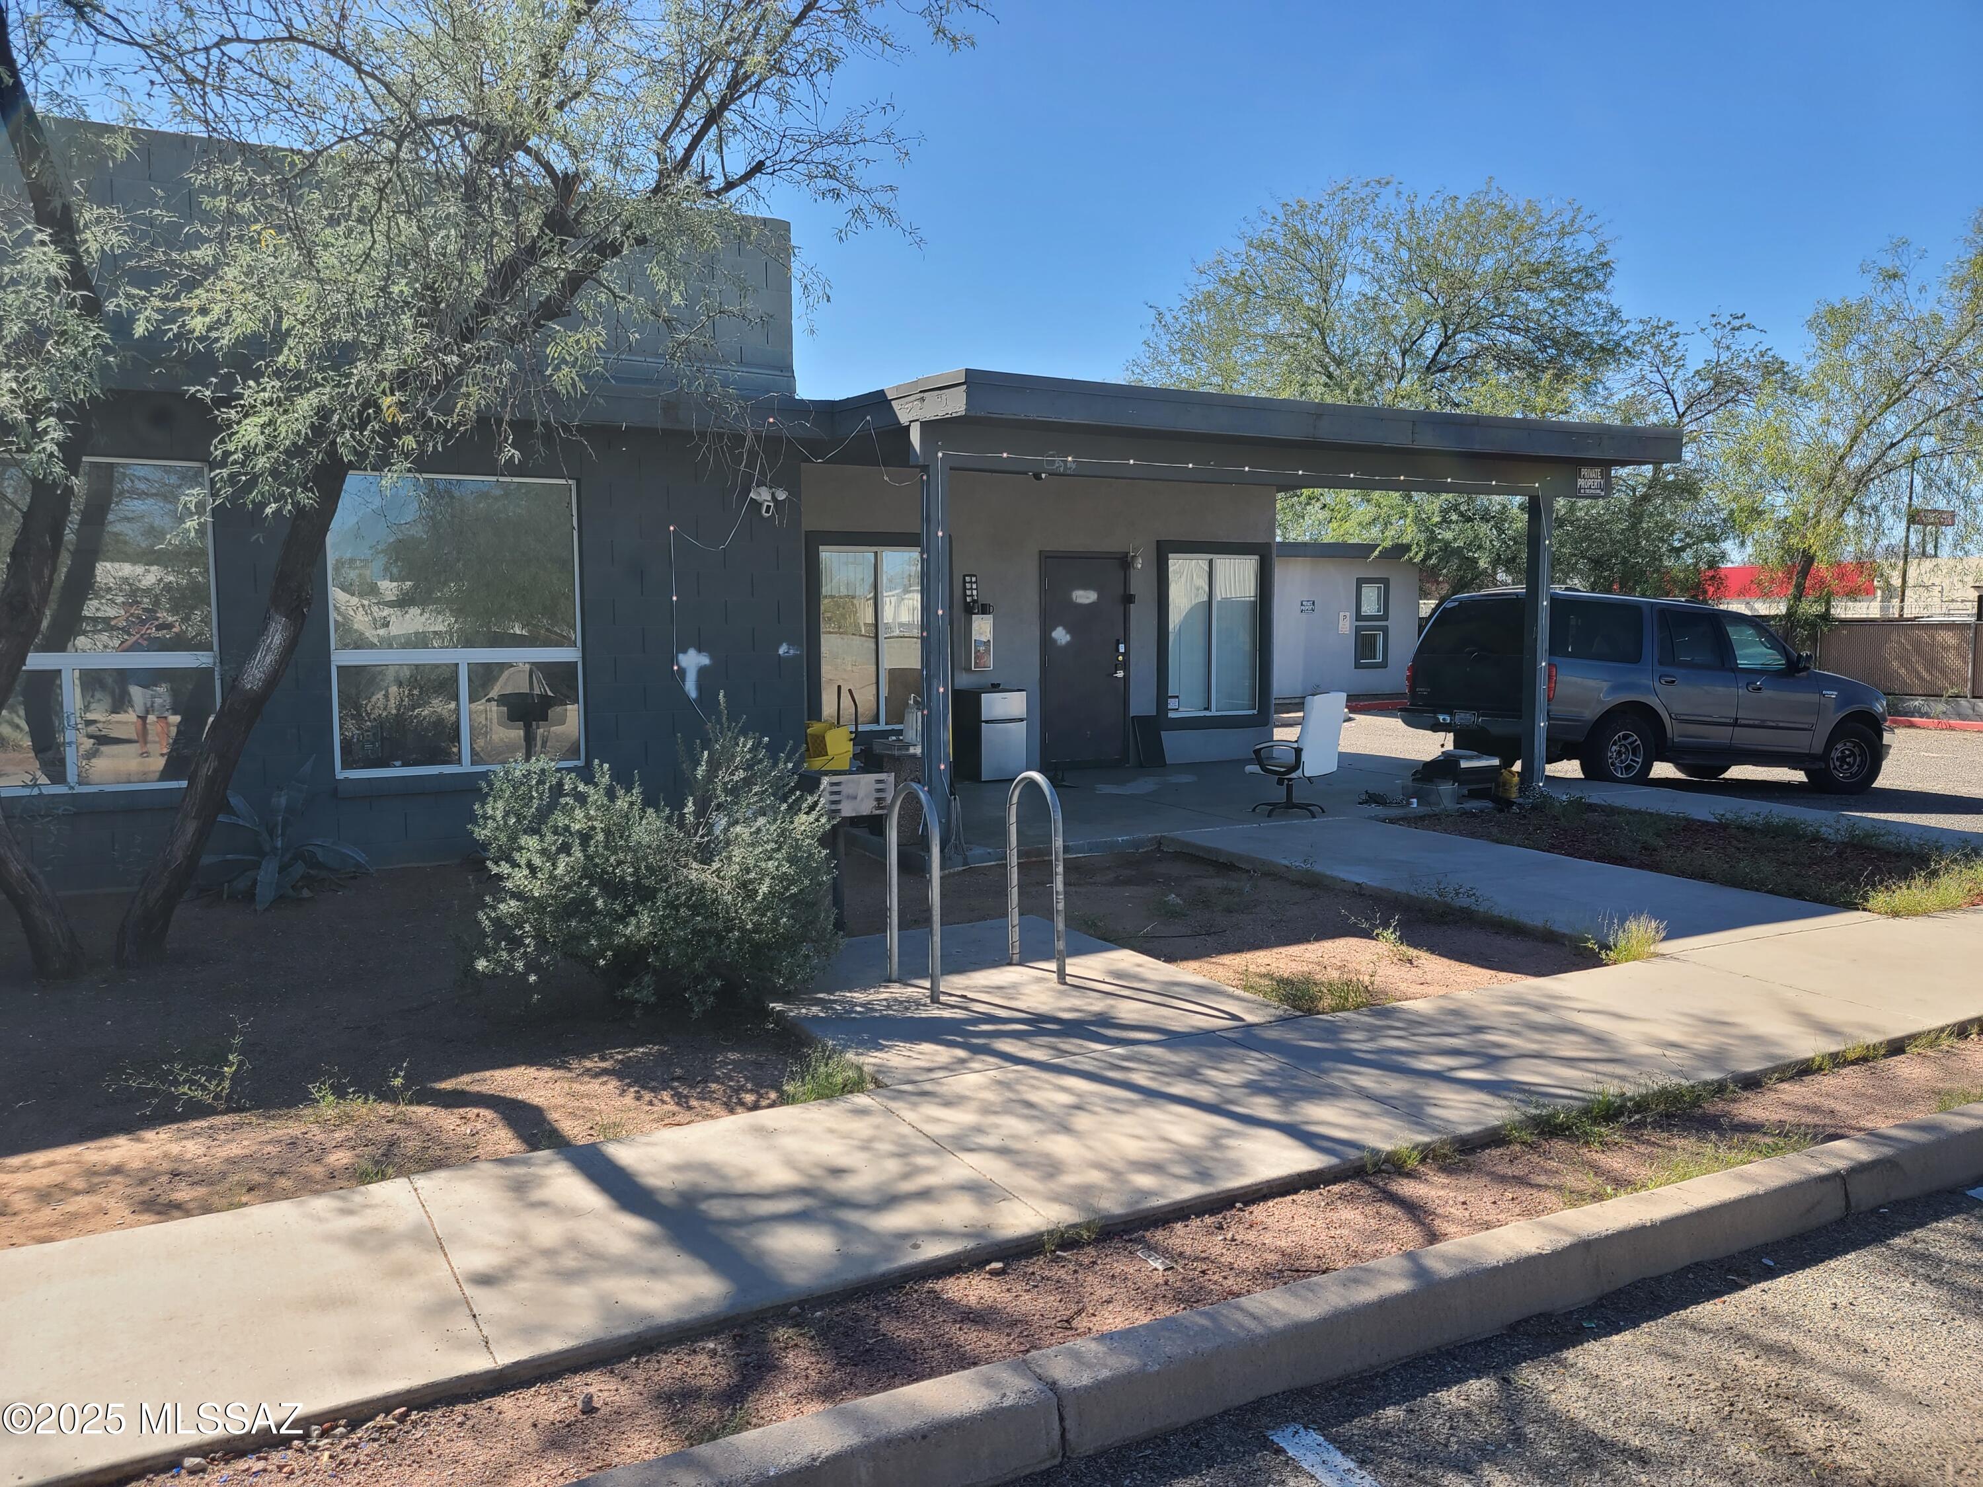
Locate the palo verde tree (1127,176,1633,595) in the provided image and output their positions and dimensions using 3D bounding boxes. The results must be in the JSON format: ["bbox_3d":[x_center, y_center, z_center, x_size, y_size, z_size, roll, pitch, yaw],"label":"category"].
[{"bbox_3d":[7.338,-5.603,27.434,9.364,10.066,8.500,1,5,15],"label":"palo verde tree"}]

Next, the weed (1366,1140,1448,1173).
[{"bbox_3d":[1.257,1.237,4.311,0.250,0.080,0.090,-3,6,-27],"label":"weed"}]

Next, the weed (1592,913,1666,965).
[{"bbox_3d":[2.983,0.894,6.693,0.340,0.206,0.250,2,5,24],"label":"weed"}]

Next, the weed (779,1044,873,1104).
[{"bbox_3d":[-0.573,1.121,4.966,0.300,0.135,0.220,-3,6,-27],"label":"weed"}]

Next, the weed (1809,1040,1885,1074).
[{"bbox_3d":[3.165,1.137,5.286,0.360,0.095,0.090,-3,6,-27],"label":"weed"}]

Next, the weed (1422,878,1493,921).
[{"bbox_3d":[2.613,0.865,7.957,0.250,0.140,0.310,-3,6,-27],"label":"weed"}]

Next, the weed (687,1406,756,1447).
[{"bbox_3d":[-0.538,1.334,2.850,0.120,0.055,0.075,-3,6,-27],"label":"weed"}]

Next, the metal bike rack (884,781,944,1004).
[{"bbox_3d":[-0.329,0.613,6.102,0.050,0.895,0.480,-3,5,-27],"label":"metal bike rack"}]

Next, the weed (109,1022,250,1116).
[{"bbox_3d":[-2.756,1.077,4.865,0.450,0.247,0.330,-3,5,-30],"label":"weed"}]

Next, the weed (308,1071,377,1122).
[{"bbox_3d":[-2.142,1.160,4.730,0.190,0.110,0.170,-3,6,-27],"label":"weed"}]

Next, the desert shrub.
[{"bbox_3d":[-1.528,0.453,6.432,1.530,1.222,1.350,-1,5,-13],"label":"desert shrub"}]

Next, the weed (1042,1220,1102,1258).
[{"bbox_3d":[0.204,1.279,3.759,0.164,0.075,0.075,-3,5,-27],"label":"weed"}]

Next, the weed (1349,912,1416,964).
[{"bbox_3d":[1.917,0.918,6.956,0.320,0.176,0.280,1,5,16],"label":"weed"}]

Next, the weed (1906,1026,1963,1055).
[{"bbox_3d":[3.577,1.118,5.465,0.294,0.085,0.110,-3,5,-27],"label":"weed"}]

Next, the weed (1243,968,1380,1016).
[{"bbox_3d":[1.401,1.025,6.088,0.460,0.115,0.360,-3,6,-27],"label":"weed"}]

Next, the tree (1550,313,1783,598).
[{"bbox_3d":[12.029,-4.029,25.809,4.057,7.169,3.900,2,5,25],"label":"tree"}]

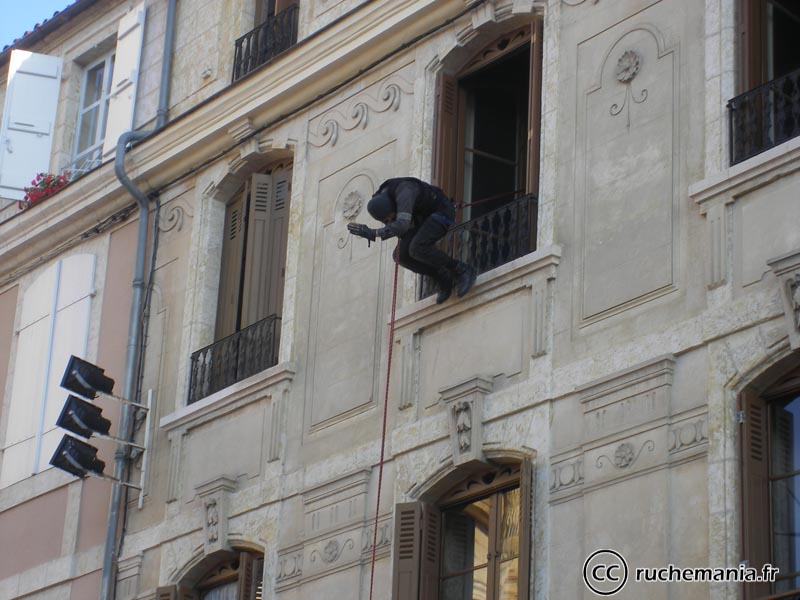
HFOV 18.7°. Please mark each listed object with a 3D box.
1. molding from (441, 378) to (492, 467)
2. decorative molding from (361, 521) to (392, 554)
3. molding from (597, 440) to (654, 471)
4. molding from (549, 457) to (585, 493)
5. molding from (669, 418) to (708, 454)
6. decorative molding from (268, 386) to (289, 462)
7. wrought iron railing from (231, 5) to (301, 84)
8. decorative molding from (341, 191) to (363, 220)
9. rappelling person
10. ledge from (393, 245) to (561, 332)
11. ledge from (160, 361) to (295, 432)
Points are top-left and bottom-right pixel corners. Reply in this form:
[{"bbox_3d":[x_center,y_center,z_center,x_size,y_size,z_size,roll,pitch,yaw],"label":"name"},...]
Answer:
[{"bbox_3d":[0.462,0.881,16.781,0.180,0.570,0.430,17,-25,-33],"label":"molding"},{"bbox_3d":[-0.183,1.798,18.381,0.037,0.168,0.347,19,-28,-33],"label":"decorative molding"},{"bbox_3d":[1.509,1.053,16.330,0.047,0.168,0.578,19,-28,-33],"label":"molding"},{"bbox_3d":[1.083,1.126,15.866,0.040,0.200,0.340,17,-25,-33],"label":"molding"},{"bbox_3d":[1.885,0.881,15.890,0.037,0.168,0.347,19,-28,-33],"label":"molding"},{"bbox_3d":[-0.953,0.969,18.973,0.060,0.570,0.150,17,-25,-33],"label":"decorative molding"},{"bbox_3d":[-1.209,-2.308,21.903,0.094,0.451,0.997,19,-28,-33],"label":"wrought iron railing"},{"bbox_3d":[-0.382,-0.737,18.904,0.060,0.228,0.226,17,-25,-33],"label":"decorative molding"},{"bbox_3d":[0.072,-0.490,18.152,1.082,0.840,0.515,19,-28,-33],"label":"rappelling person"},{"bbox_3d":[0.575,-0.051,18.233,0.189,0.168,1.918,19,-28,-33],"label":"ledge"},{"bbox_3d":[-1.396,0.826,19.702,0.180,0.130,1.880,17,-25,-33],"label":"ledge"}]

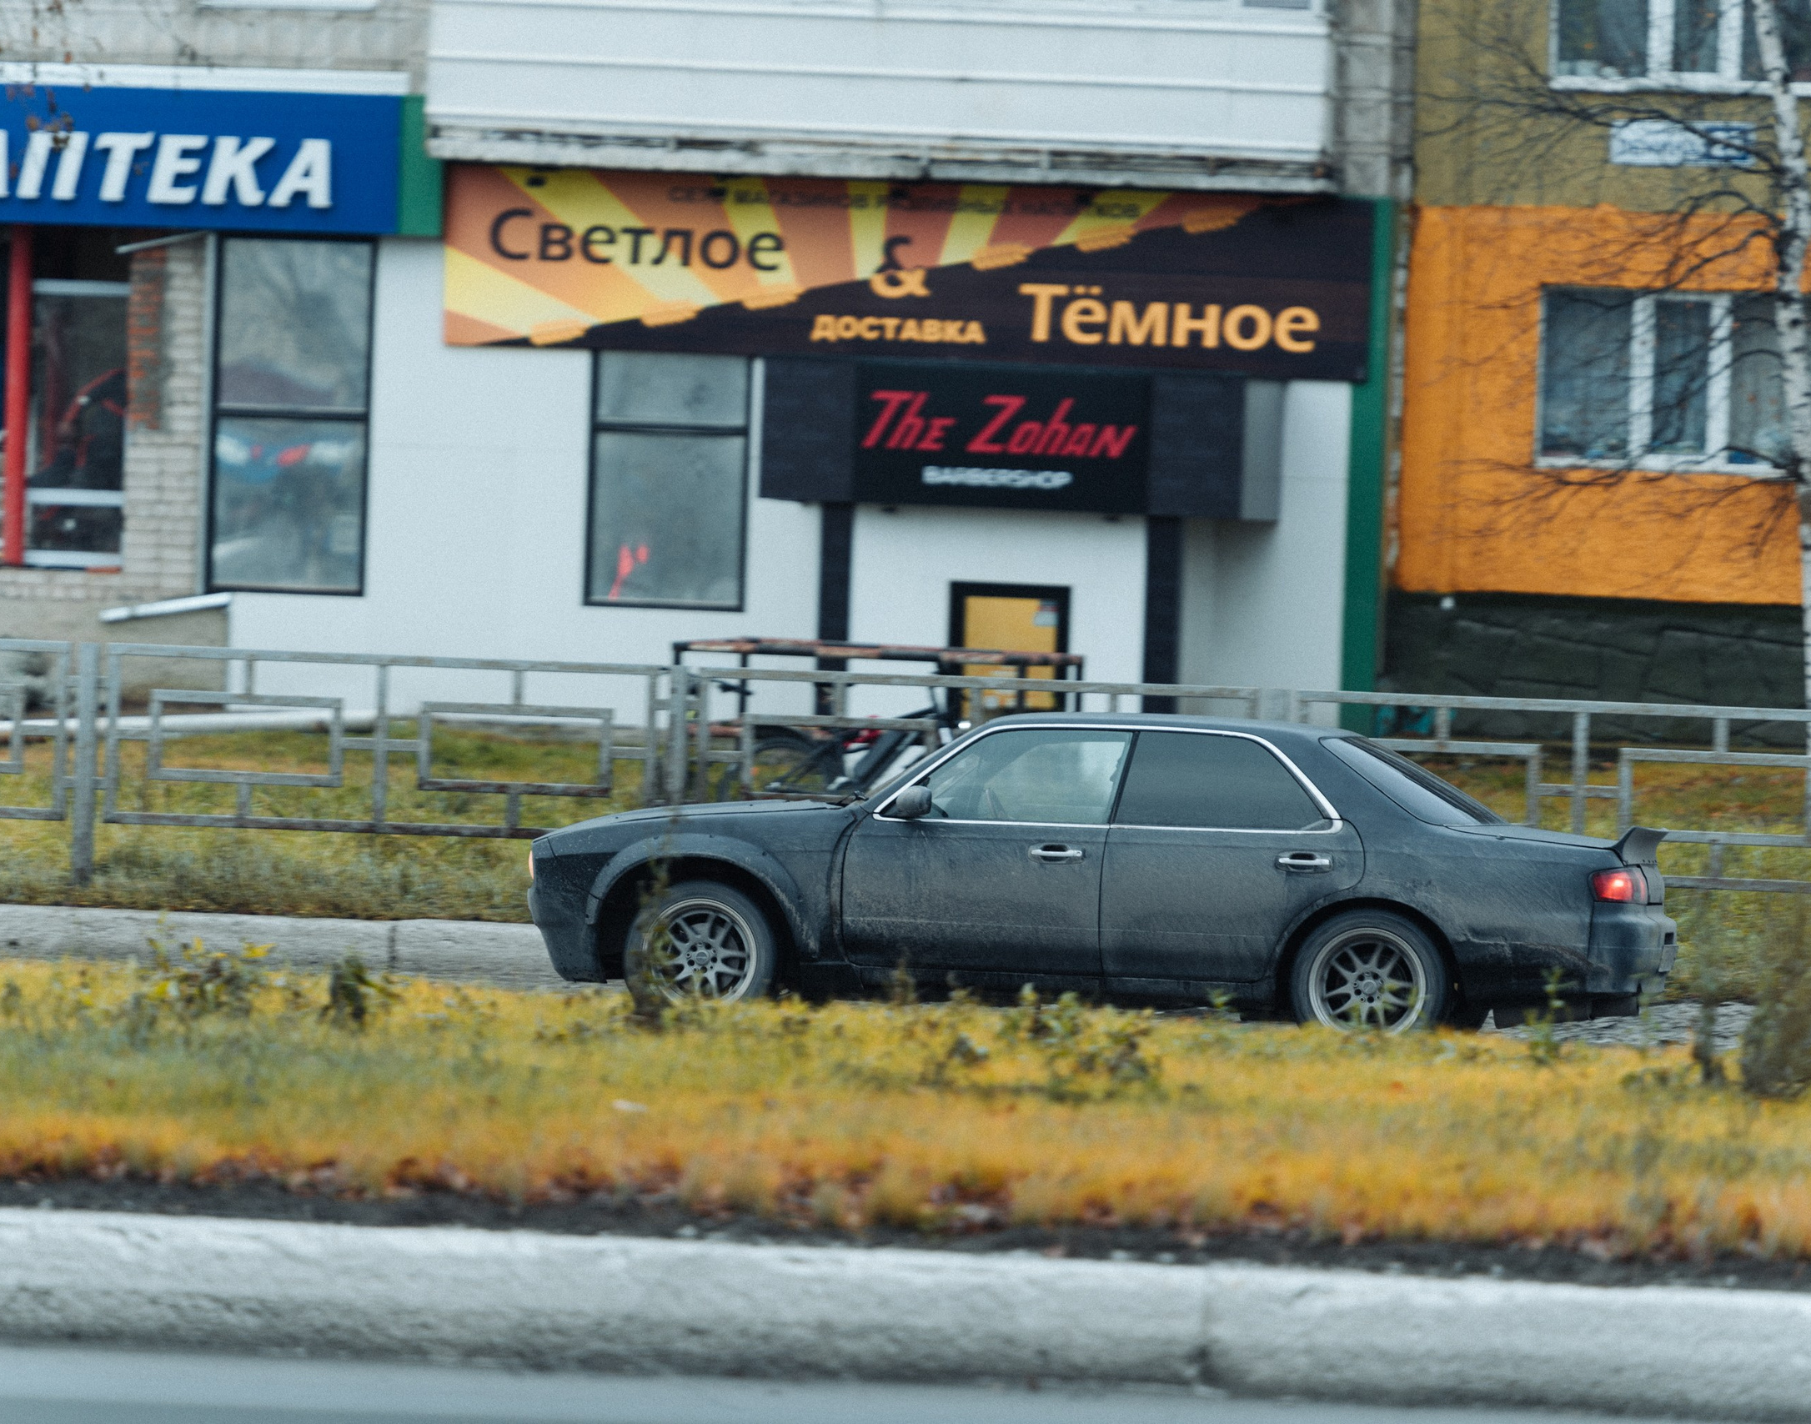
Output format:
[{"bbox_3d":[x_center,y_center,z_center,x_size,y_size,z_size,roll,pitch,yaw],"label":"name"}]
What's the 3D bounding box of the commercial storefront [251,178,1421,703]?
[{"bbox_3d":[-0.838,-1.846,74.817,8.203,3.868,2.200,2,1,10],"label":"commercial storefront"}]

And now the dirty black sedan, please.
[{"bbox_3d":[0.892,0.673,43.567,4.600,1.385,1.760,2,1,9],"label":"dirty black sedan"}]

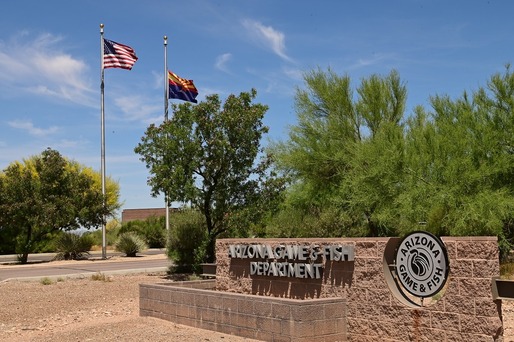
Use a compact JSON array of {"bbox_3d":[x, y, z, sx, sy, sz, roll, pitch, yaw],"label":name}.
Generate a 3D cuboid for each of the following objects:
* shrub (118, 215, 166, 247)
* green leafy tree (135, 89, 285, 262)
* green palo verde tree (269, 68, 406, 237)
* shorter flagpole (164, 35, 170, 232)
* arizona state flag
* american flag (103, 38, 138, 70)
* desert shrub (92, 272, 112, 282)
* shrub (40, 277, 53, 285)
[{"bbox_3d":[-9.413,5.053,52.784,3.946,2.619,3.500,-1,-5,-10],"label":"shrub"},{"bbox_3d":[-1.633,0.313,20.558,4.738,6.001,4.600,-1,-5,-5],"label":"green leafy tree"},{"bbox_3d":[2.787,-0.137,22.595,4.856,7.134,4.900,-2,-5,7],"label":"green palo verde tree"},{"bbox_3d":[-4.793,-1.412,34.274,0.190,11.857,0.190,-1,-5,-8],"label":"shorter flagpole"},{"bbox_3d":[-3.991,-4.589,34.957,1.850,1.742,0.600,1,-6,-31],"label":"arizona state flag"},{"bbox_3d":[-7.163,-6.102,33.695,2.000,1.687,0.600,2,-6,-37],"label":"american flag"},{"bbox_3d":[-4.564,3.136,18.908,0.648,0.291,0.500,0,-5,-14],"label":"desert shrub"},{"bbox_3d":[-6.100,3.173,18.607,0.348,0.229,0.330,0,-5,-18],"label":"shrub"}]

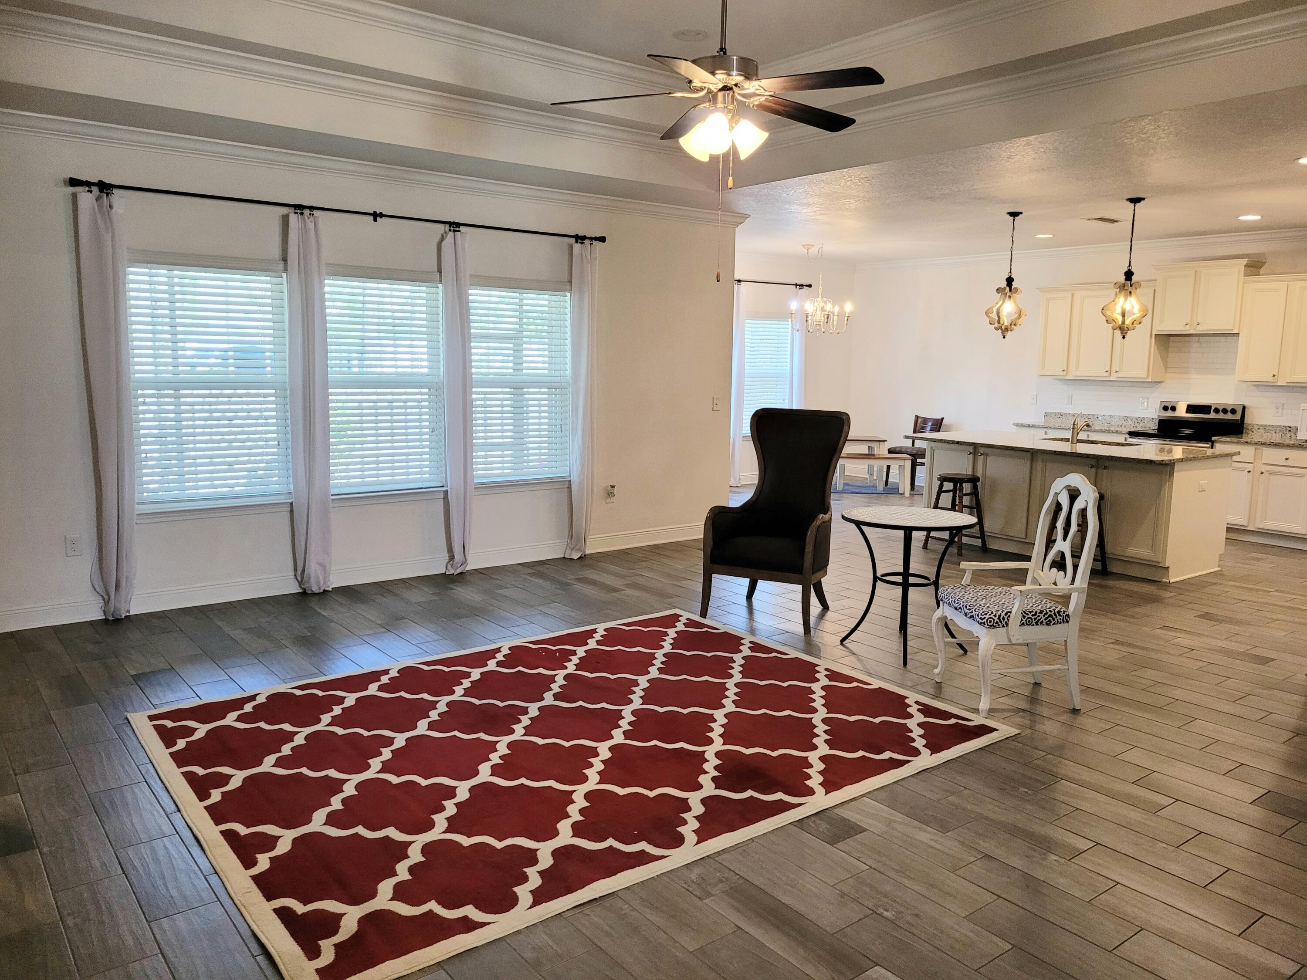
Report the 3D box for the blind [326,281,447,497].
[{"bbox_3d":[-1.792,-0.698,6.439,0.880,1.420,0.070,-5,10,-38],"label":"blind"}]

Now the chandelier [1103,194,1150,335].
[{"bbox_3d":[3.561,-1.651,7.333,0.340,1.015,0.340,-5,9,-38],"label":"chandelier"}]

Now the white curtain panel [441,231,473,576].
[{"bbox_3d":[-1.369,-0.584,6.882,0.200,2.375,0.100,-5,9,-38],"label":"white curtain panel"}]

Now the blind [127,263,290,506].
[{"bbox_3d":[-2.622,-0.626,5.808,0.910,1.430,0.100,-5,10,-38],"label":"blind"}]

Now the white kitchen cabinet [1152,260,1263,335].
[{"bbox_3d":[5.255,-1.821,9.356,0.360,0.660,0.810,-5,9,-38],"label":"white kitchen cabinet"}]

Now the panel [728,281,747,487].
[{"bbox_3d":[1.003,-1.211,11.739,0.210,2.420,0.100,-5,9,-38],"label":"panel"}]

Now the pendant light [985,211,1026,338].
[{"bbox_3d":[2.948,-1.760,8.083,0.340,1.010,0.340,-5,9,-38],"label":"pendant light"}]

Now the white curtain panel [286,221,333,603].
[{"bbox_3d":[-2.122,-0.499,6.068,0.240,2.325,0.130,-5,10,-38],"label":"white curtain panel"}]

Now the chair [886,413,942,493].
[{"bbox_3d":[3.191,-0.456,11.961,0.500,0.890,0.450,-2,8,-24],"label":"chair"}]

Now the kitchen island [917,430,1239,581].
[{"bbox_3d":[3.283,0.078,7.941,1.360,0.914,2.150,-5,10,-38],"label":"kitchen island"}]

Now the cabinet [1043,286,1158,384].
[{"bbox_3d":[4.648,-1.620,10.155,0.340,0.960,1.190,-5,9,-38],"label":"cabinet"}]

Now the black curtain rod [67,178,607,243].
[{"bbox_3d":[-1.716,-1.726,6.212,3.450,0.065,0.100,-5,10,-38],"label":"black curtain rod"}]

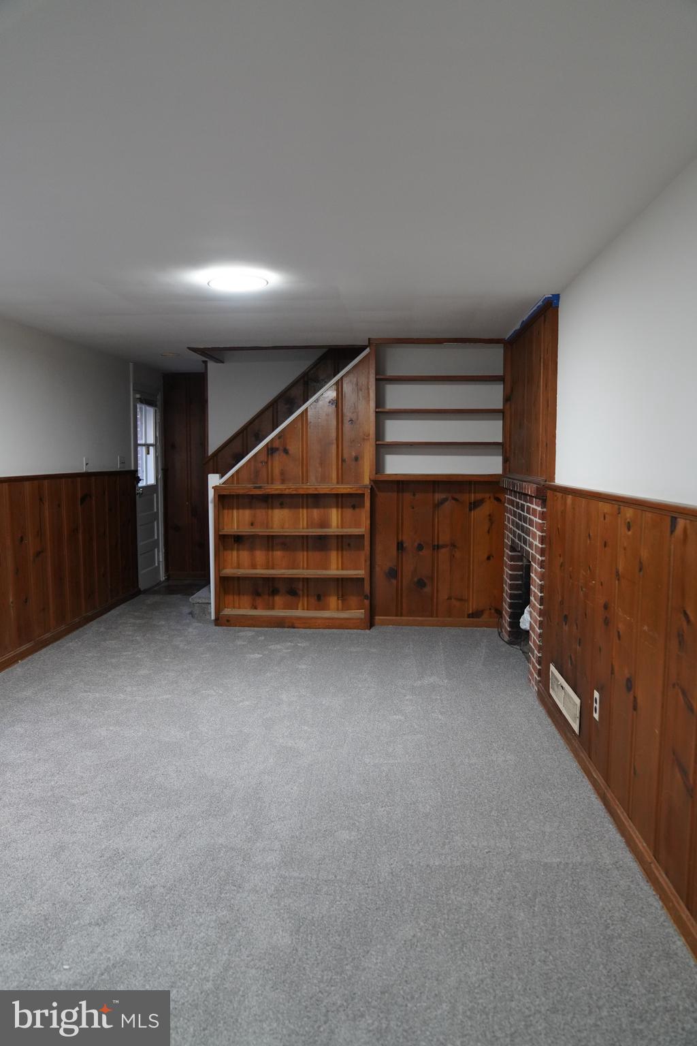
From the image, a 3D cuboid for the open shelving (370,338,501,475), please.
[{"bbox_3d":[0.666,-0.852,5.723,0.996,1.054,0.229,0,5,3],"label":"open shelving"}]

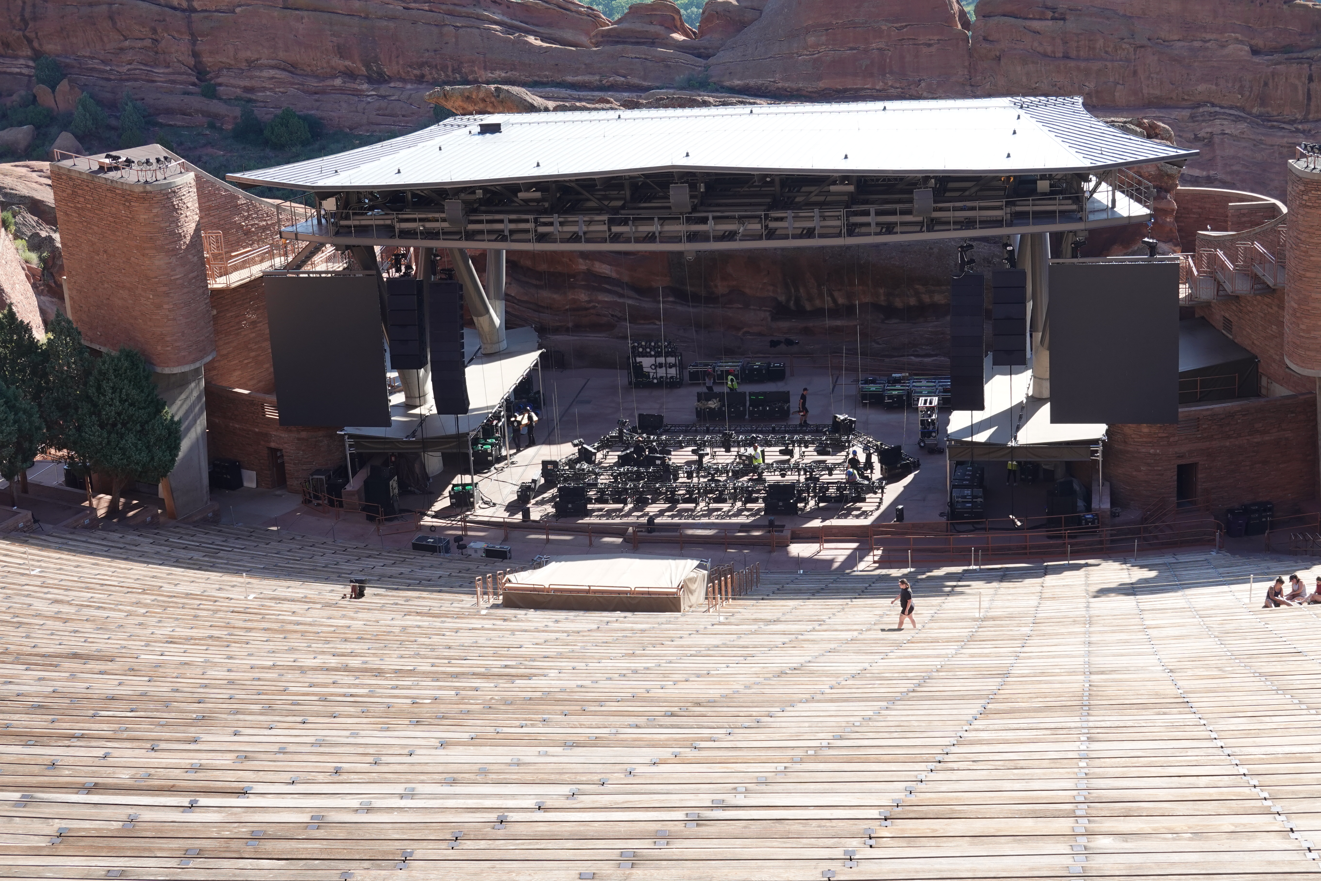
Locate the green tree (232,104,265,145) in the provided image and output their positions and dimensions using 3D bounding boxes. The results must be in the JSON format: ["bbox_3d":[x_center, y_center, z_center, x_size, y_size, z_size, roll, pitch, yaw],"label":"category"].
[{"bbox_3d":[-37.222,-28.521,212.000,2.980,3.470,2.980,-3,17,1],"label":"green tree"}]

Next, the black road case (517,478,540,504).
[{"bbox_3d":[-5.382,2.040,95.720,0.800,0.770,0.950,-1,18,9],"label":"black road case"}]

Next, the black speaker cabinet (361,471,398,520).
[{"bbox_3d":[-11.457,2.353,97.359,0.970,1.720,1.000,1,17,12],"label":"black speaker cabinet"}]

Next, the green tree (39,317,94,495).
[{"bbox_3d":[-24.564,-1.376,97.800,2.600,8.200,2.600,-3,18,0],"label":"green tree"}]

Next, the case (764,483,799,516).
[{"bbox_3d":[4.771,2.312,92.336,1.240,1.100,0.760,0,18,11],"label":"case"}]

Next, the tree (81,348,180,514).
[{"bbox_3d":[-21.878,-0.358,96.943,4.200,7.043,4.200,-3,18,1],"label":"tree"}]

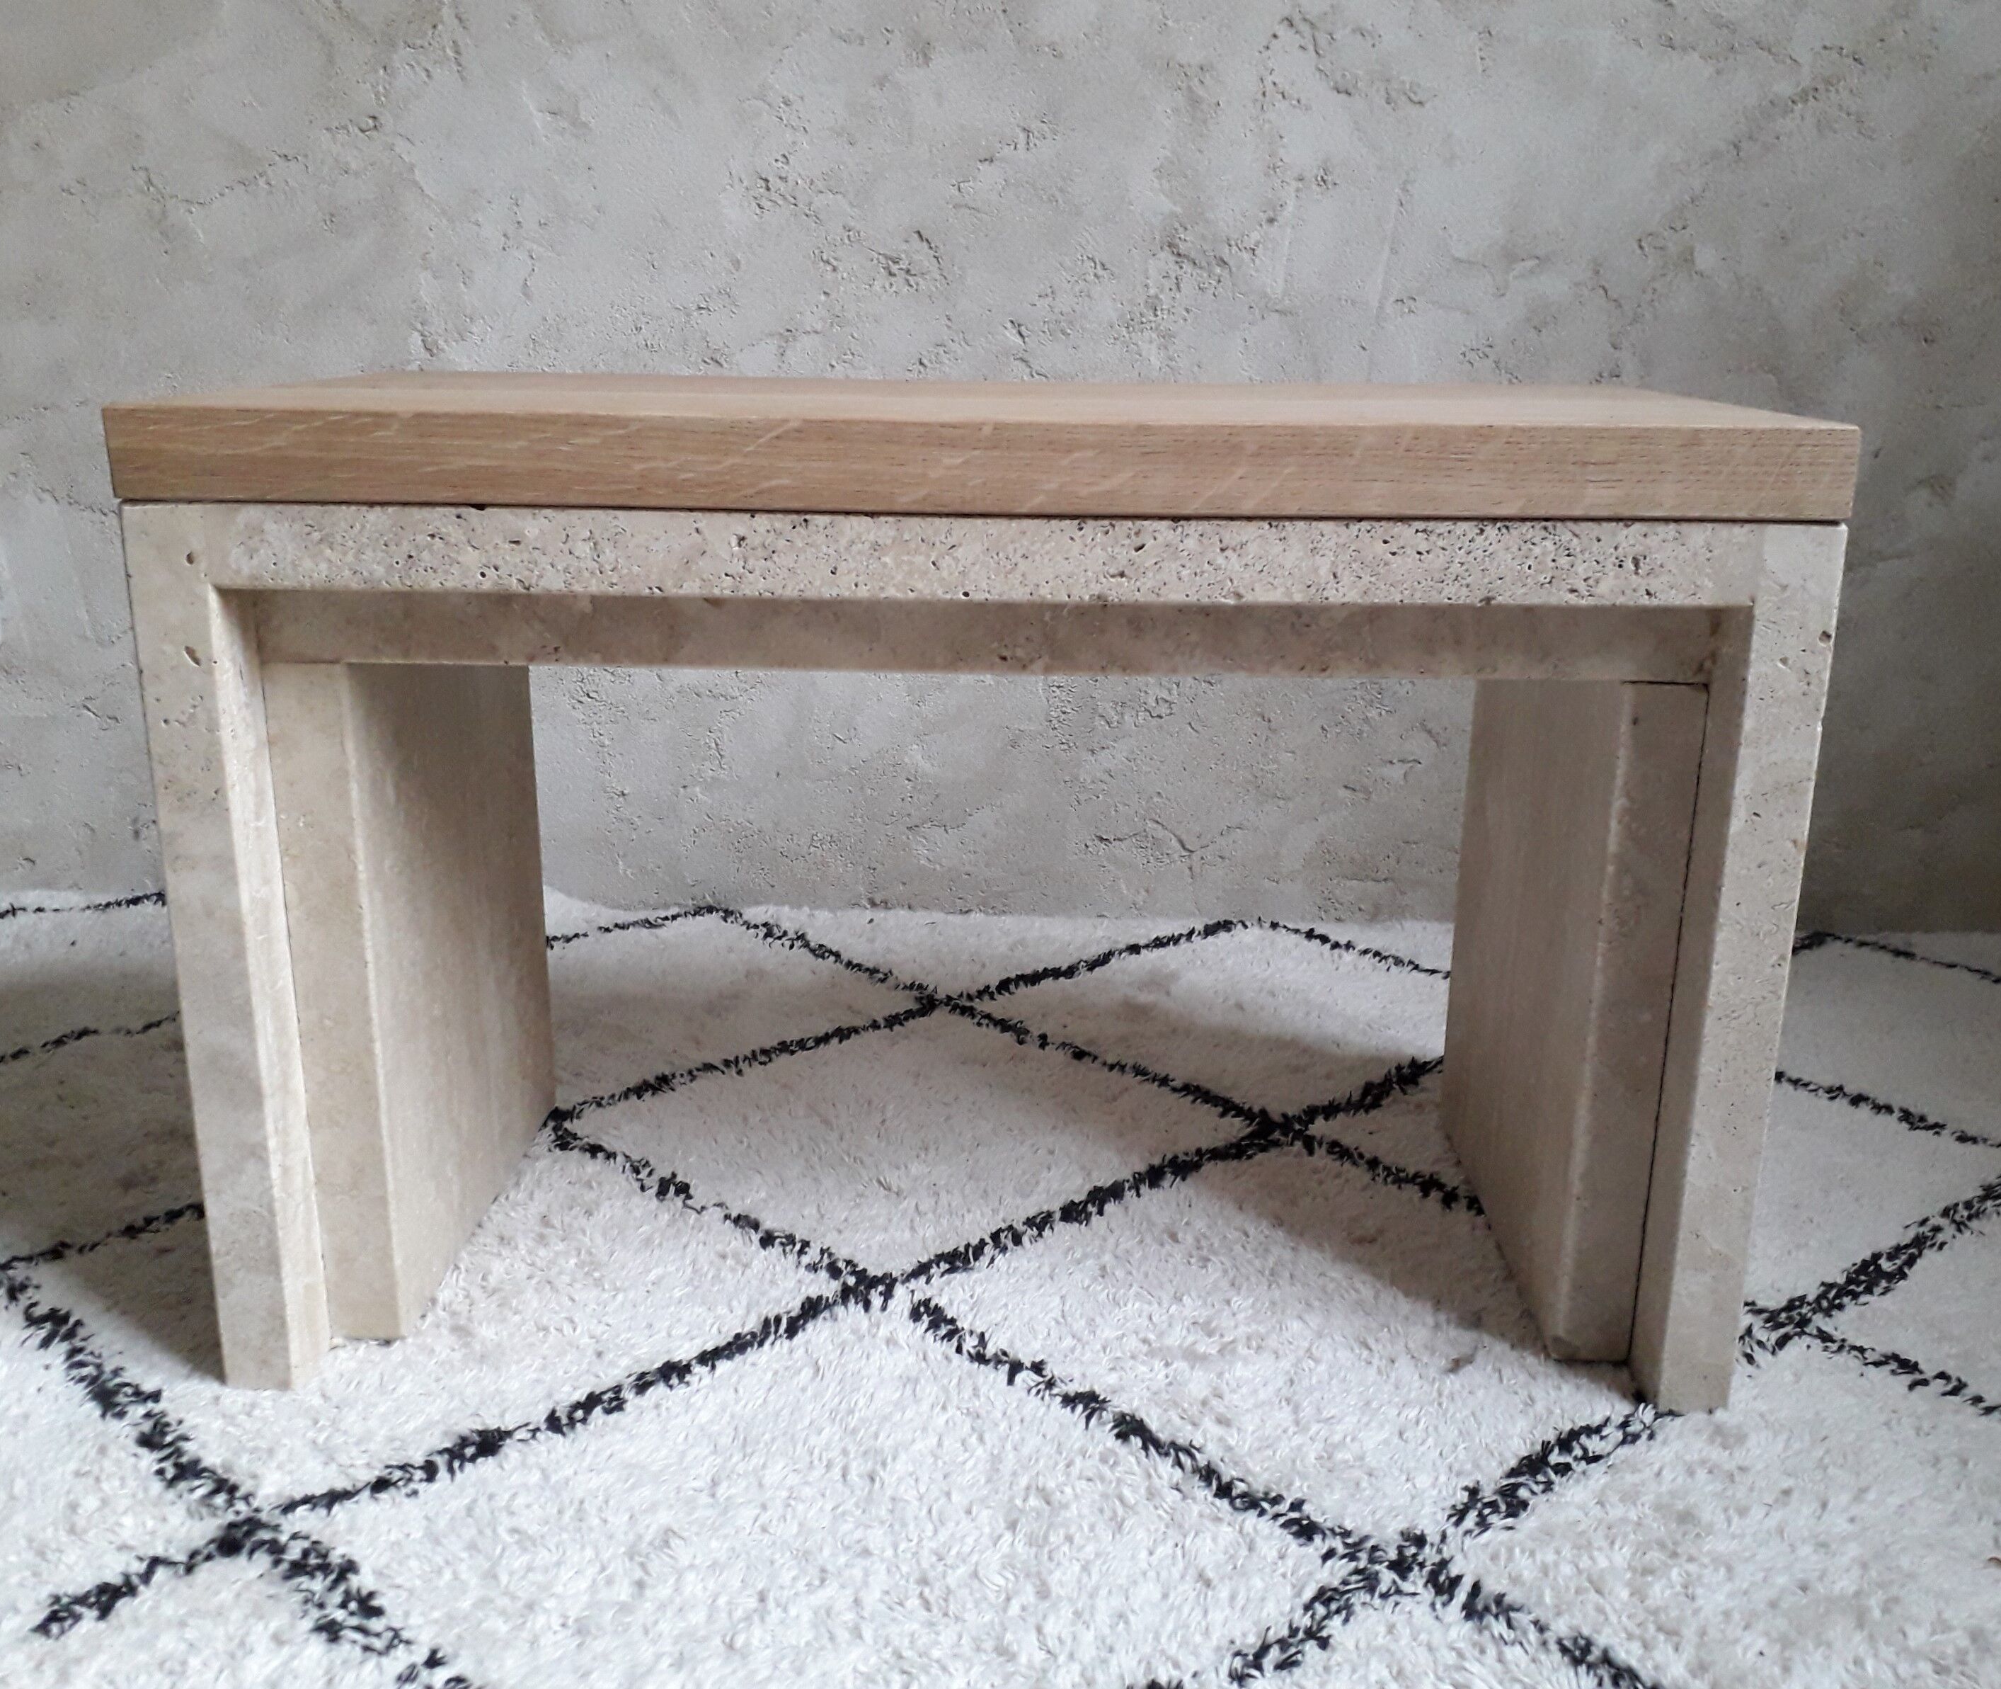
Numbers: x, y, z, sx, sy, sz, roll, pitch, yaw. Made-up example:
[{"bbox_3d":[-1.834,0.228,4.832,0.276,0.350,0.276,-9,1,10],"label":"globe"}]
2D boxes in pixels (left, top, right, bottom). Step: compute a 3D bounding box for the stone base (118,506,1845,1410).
[{"bbox_3d":[-0.007,0.004,0.748,0.580,0.372,0.258,1,16,1],"label":"stone base"}]

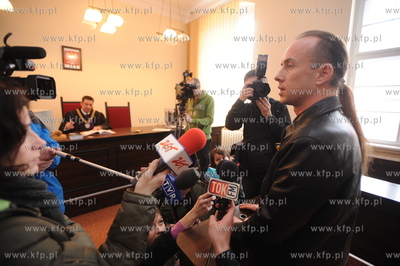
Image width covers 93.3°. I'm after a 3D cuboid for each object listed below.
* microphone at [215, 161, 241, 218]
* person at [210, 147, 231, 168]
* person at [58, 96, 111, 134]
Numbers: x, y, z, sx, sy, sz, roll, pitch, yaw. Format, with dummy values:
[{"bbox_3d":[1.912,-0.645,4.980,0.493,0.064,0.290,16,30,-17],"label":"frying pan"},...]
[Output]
[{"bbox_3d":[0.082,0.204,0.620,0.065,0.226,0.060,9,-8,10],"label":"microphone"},{"bbox_3d":[0.198,0.642,1.878,0.500,1.000,0.650,-1,9,-12],"label":"person"},{"bbox_3d":[-1.790,0.070,3.021,0.680,1.300,0.750,-6,11,-35],"label":"person"}]

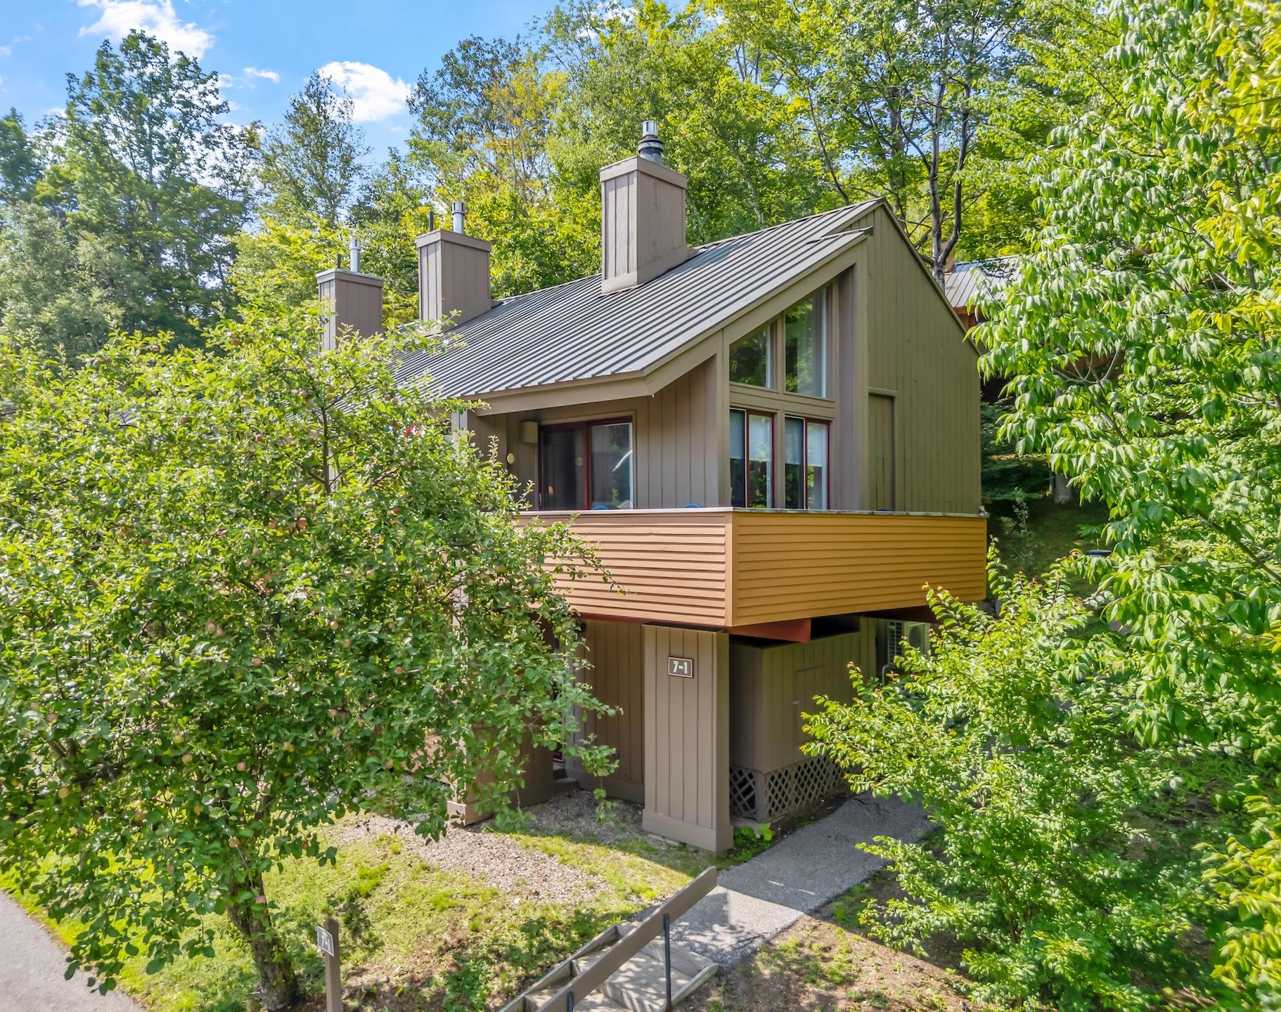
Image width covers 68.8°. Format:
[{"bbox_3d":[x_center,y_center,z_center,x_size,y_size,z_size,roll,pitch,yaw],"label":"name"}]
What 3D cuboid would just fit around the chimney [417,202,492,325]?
[{"bbox_3d":[-4.108,-5.218,20.705,0.893,3.024,1.313,-1,-2,44],"label":"chimney"}]

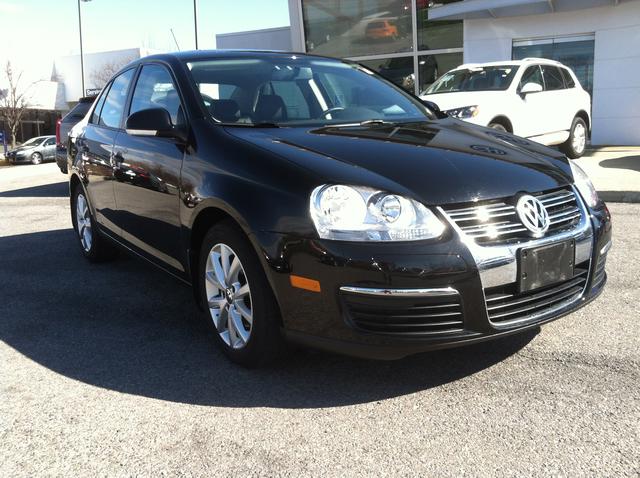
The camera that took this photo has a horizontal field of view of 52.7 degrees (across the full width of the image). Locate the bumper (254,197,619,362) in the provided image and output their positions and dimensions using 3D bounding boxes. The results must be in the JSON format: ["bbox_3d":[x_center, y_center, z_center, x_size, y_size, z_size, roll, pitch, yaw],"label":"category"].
[{"bbox_3d":[0.685,0.087,2.605,1.760,0.520,0.600,-10,13,-31],"label":"bumper"}]

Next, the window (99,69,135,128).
[{"bbox_3d":[-1.321,-0.912,4.220,0.060,0.400,0.580,16,-1,-34],"label":"window"}]

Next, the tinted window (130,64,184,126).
[{"bbox_3d":[-0.872,-0.795,3.526,0.060,0.400,1.020,16,-1,-34],"label":"tinted window"}]

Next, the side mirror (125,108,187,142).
[{"bbox_3d":[-0.774,-0.527,3.029,0.230,0.160,0.180,-9,13,-32],"label":"side mirror"}]

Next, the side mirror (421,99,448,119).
[{"bbox_3d":[0.716,-0.827,4.021,0.220,0.150,0.170,-10,13,-31],"label":"side mirror"}]

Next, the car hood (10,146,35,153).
[{"bbox_3d":[-16.319,-4.901,35.500,1.400,0.250,1.000,3,12,30],"label":"car hood"}]

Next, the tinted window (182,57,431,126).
[{"bbox_3d":[-0.093,-0.838,3.583,1.400,0.140,0.820,-9,42,-32],"label":"tinted window"}]

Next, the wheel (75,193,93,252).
[{"bbox_3d":[-1.700,-0.130,4.877,0.170,0.440,0.440,-10,13,-31],"label":"wheel"}]

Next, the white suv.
[{"bbox_3d":[2.866,-2.108,10.772,1.940,1.720,4.790,8,15,42],"label":"white suv"}]

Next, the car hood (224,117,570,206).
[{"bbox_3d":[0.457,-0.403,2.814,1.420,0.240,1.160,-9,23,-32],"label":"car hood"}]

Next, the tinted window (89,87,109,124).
[{"bbox_3d":[-1.551,-0.939,4.539,0.050,0.300,0.330,17,-1,-34],"label":"tinted window"}]

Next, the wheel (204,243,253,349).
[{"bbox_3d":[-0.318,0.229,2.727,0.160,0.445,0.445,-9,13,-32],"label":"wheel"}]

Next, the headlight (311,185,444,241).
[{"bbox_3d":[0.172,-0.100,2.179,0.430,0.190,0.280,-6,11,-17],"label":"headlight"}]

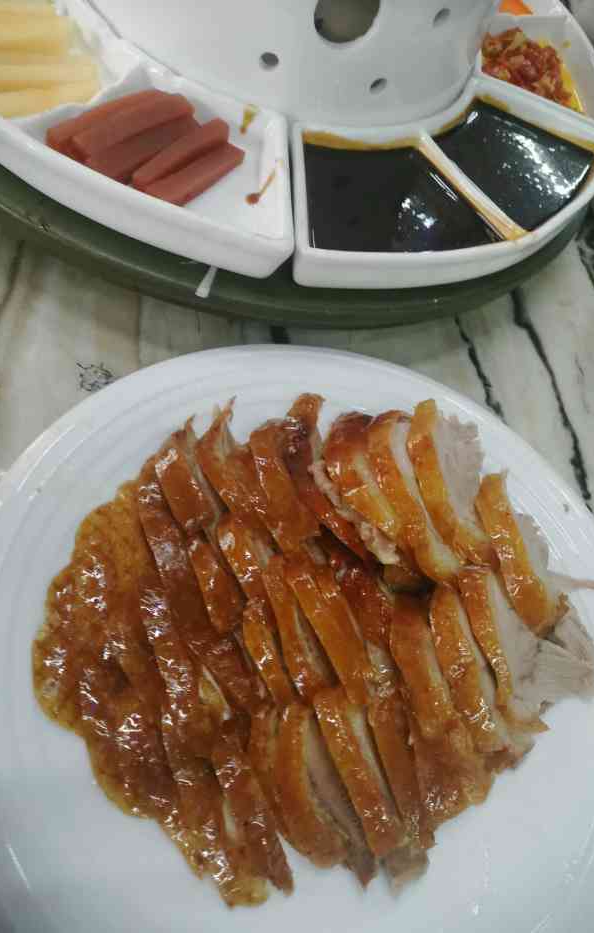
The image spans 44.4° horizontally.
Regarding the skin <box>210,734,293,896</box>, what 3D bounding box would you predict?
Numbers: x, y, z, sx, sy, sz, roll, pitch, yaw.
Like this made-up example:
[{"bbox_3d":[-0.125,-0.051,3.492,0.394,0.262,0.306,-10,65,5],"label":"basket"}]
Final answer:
[{"bbox_3d":[-0.017,0.125,0.264,0.017,0.013,0.049,-11,63,-23],"label":"skin"}]

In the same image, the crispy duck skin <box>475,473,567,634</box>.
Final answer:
[{"bbox_3d":[0.109,0.042,0.358,0.022,0.013,0.078,1,59,-17],"label":"crispy duck skin"}]

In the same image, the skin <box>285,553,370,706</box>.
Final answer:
[{"bbox_3d":[0.012,0.068,0.303,0.017,0.013,0.060,-8,62,-22],"label":"skin"}]

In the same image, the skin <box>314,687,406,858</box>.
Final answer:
[{"bbox_3d":[0.022,0.116,0.279,0.017,0.013,0.058,-9,63,-23],"label":"skin"}]

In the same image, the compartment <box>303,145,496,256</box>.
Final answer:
[{"bbox_3d":[0.043,-0.141,0.395,0.119,0.023,0.090,-10,63,-23],"label":"compartment"}]

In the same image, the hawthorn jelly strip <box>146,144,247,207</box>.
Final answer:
[{"bbox_3d":[-0.051,-0.149,0.371,0.012,0.012,0.061,39,56,8],"label":"hawthorn jelly strip"}]

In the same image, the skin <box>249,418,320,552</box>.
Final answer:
[{"bbox_3d":[-0.006,0.010,0.338,0.019,0.013,0.062,-3,61,-20],"label":"skin"}]

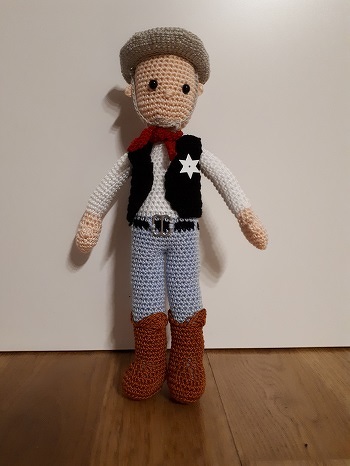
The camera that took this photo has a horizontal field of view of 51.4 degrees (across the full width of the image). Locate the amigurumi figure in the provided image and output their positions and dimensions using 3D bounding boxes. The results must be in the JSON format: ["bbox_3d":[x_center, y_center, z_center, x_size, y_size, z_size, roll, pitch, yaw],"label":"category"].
[{"bbox_3d":[-0.003,-0.021,0.334,0.180,0.325,0.088,0,3,-2],"label":"amigurumi figure"}]

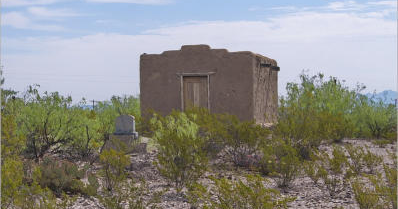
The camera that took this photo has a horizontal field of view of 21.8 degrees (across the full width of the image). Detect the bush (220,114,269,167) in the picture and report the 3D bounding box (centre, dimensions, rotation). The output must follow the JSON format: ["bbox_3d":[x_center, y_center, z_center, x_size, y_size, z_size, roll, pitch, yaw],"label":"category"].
[{"bbox_3d":[0.860,0.695,20.000,0.966,1.043,0.918,0,0,0],"label":"bush"}]

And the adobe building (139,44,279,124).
[{"bbox_3d":[0.530,-0.690,39.500,4.200,2.920,5.100,0,0,14],"label":"adobe building"}]

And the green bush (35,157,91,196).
[{"bbox_3d":[-1.951,1.029,14.800,0.800,0.543,0.760,0,0,0],"label":"green bush"}]

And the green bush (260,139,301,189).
[{"bbox_3d":[1.228,0.904,15.600,0.603,0.753,0.573,0,0,0],"label":"green bush"}]

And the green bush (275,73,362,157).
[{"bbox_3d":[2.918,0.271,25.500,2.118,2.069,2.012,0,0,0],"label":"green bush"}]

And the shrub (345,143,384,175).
[{"bbox_3d":[2.876,0.961,18.100,0.664,0.559,0.580,0,0,0],"label":"shrub"}]

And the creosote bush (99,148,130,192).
[{"bbox_3d":[-1.273,0.994,15.600,0.482,0.633,0.460,0,0,0],"label":"creosote bush"}]

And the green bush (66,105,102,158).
[{"bbox_3d":[-2.378,0.581,21.500,0.748,1.121,0.710,0,0,0],"label":"green bush"}]

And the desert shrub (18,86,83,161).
[{"bbox_3d":[-3.055,0.391,21.300,1.317,1.563,1.251,0,0,0],"label":"desert shrub"}]

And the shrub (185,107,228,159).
[{"bbox_3d":[0.164,0.611,22.600,0.960,1.091,1.000,0,0,0],"label":"shrub"}]

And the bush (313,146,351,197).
[{"bbox_3d":[1.868,0.945,14.600,0.536,0.733,0.509,0,0,0],"label":"bush"}]

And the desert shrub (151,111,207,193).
[{"bbox_3d":[-0.303,0.709,15.300,0.828,1.212,0.800,0,0,0],"label":"desert shrub"}]

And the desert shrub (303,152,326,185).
[{"bbox_3d":[1.829,1.014,16.400,0.380,0.539,0.360,0,0,0],"label":"desert shrub"}]

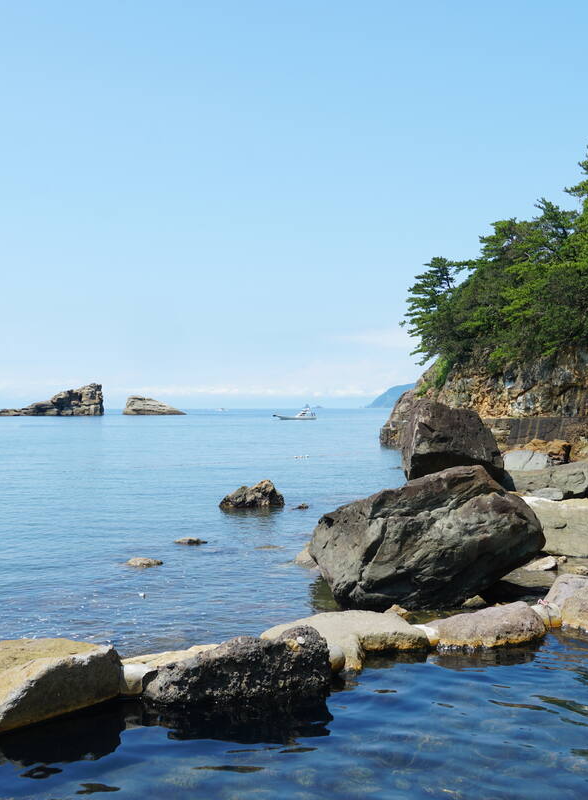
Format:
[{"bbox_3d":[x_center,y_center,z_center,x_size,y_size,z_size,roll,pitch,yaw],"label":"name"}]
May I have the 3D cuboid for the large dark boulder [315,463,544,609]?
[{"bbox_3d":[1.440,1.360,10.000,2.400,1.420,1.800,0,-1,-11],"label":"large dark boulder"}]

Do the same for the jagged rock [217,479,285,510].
[{"bbox_3d":[-0.840,1.790,18.000,1.300,0.660,1.000,0,-1,0],"label":"jagged rock"}]

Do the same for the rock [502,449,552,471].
[{"bbox_3d":[4.900,1.140,19.000,1.050,0.550,0.850,0,-1,0],"label":"rock"}]

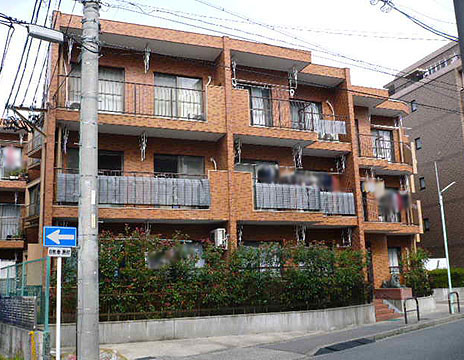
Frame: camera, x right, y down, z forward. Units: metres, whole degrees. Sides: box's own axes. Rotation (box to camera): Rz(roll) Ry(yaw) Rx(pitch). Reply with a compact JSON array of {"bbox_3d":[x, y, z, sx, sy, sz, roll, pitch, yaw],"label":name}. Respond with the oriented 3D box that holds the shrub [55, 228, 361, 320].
[{"bbox_3d":[-0.165,2.548,13.473,8.900,2.200,1.000,2,-12,-20],"label":"shrub"}]

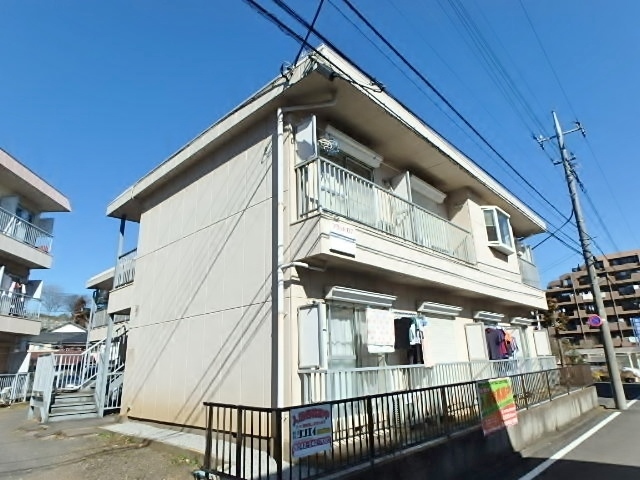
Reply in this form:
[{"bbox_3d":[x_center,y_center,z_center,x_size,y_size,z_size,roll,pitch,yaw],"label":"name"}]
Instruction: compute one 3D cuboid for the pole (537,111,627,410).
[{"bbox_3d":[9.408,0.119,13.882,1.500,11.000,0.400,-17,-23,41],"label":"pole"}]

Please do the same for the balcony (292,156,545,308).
[{"bbox_3d":[3.557,0.611,9.493,0.620,1.480,10.960,-17,-23,41],"label":"balcony"}]

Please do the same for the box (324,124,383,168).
[{"bbox_3d":[0.681,-1.728,7.466,0.200,0.240,1.690,-17,-23,41],"label":"box"}]

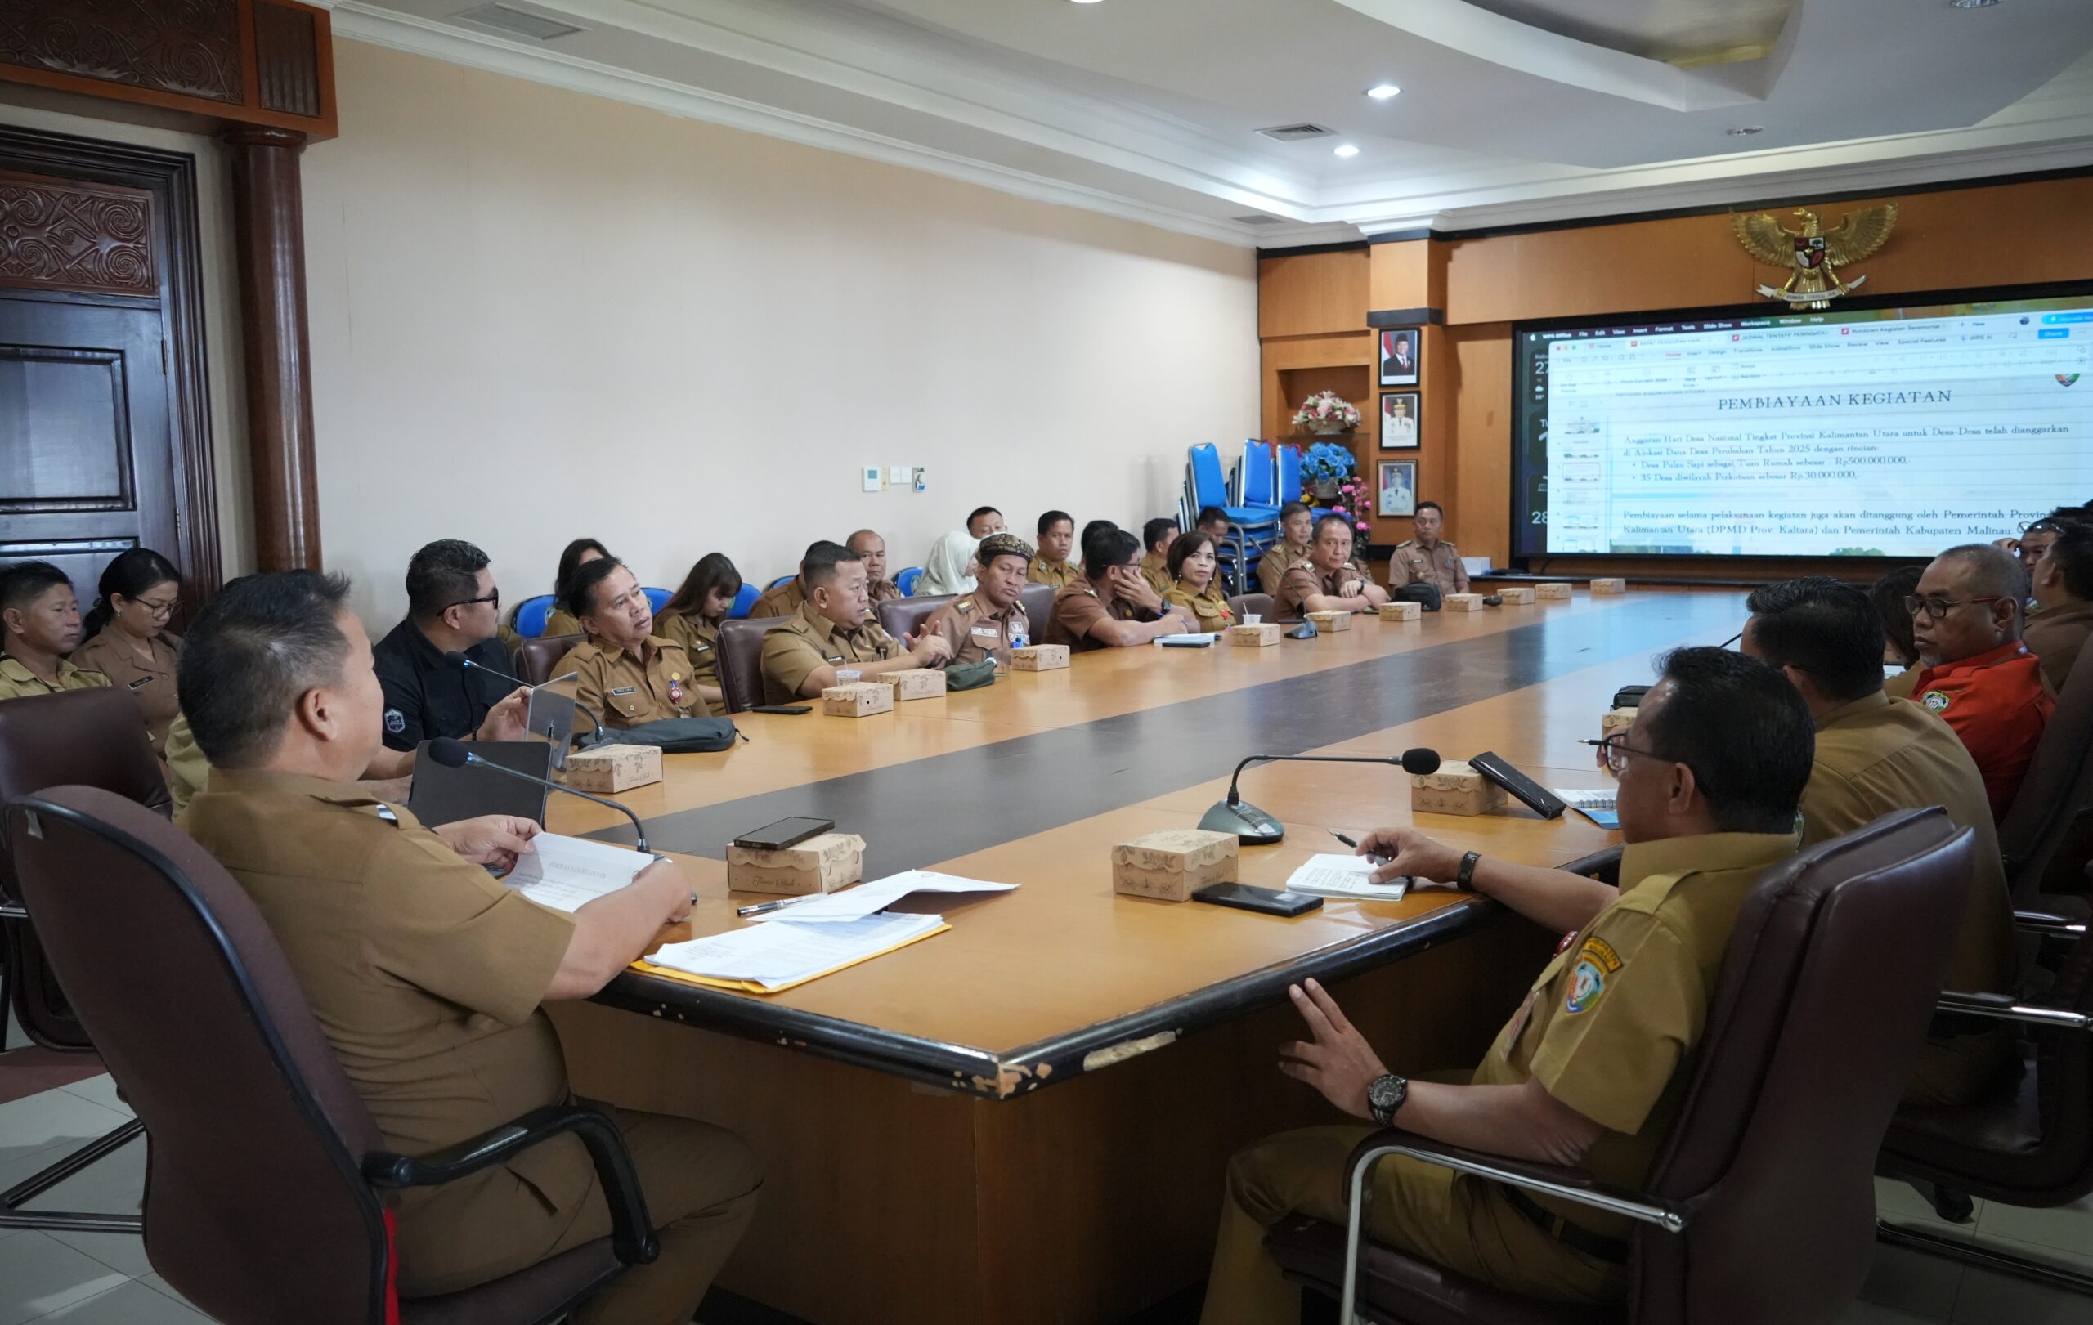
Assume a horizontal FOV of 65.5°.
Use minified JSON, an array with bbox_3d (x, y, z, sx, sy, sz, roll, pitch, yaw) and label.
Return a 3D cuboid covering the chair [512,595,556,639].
[{"bbox_3d":[-1.962,0.177,7.005,0.550,0.900,0.460,4,7,35],"label":"chair"}]

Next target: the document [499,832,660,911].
[{"bbox_3d":[-0.627,0.288,2.160,0.210,0.020,0.280,4,29,35],"label":"document"}]

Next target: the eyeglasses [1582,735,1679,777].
[{"bbox_3d":[0.771,0.121,2.100,0.145,0.045,0.140,10,10,26],"label":"eyeglasses"}]

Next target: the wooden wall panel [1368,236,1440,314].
[{"bbox_3d":[2.627,-2.830,11.924,0.440,0.500,0.170,4,7,35],"label":"wooden wall panel"}]

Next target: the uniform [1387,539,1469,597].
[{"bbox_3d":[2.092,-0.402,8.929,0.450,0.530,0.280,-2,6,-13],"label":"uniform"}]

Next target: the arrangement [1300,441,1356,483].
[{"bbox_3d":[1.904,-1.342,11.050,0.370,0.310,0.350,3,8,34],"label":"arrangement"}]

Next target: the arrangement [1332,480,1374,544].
[{"bbox_3d":[2.053,-1.001,10.900,0.270,0.450,0.260,3,8,34],"label":"arrangement"}]

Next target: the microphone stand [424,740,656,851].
[{"bbox_3d":[-0.728,0.233,2.424,0.349,0.257,0.110,-3,7,-21],"label":"microphone stand"}]

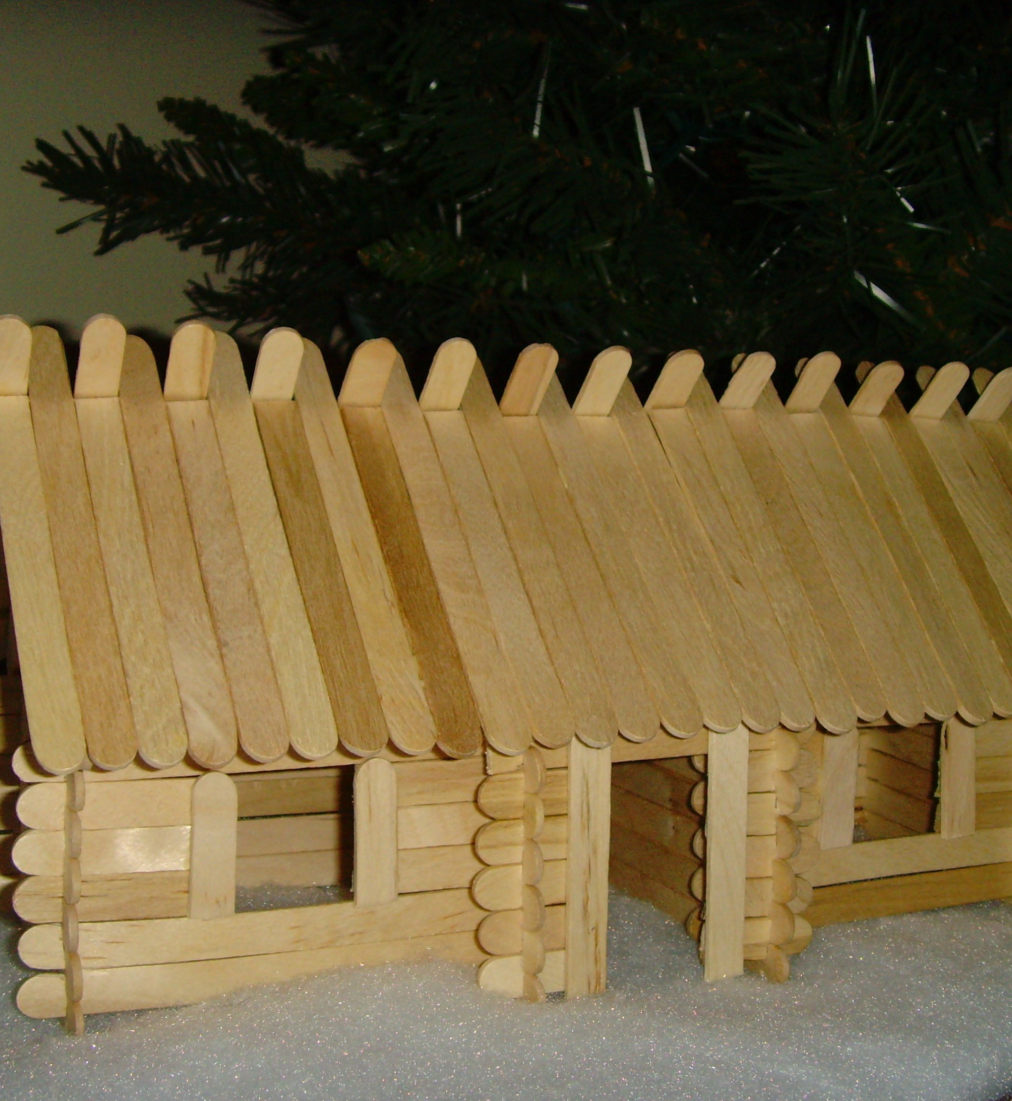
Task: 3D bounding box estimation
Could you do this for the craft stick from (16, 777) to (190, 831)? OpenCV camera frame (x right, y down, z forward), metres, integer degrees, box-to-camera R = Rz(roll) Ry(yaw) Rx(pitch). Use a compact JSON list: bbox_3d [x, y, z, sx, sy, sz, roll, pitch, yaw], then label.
[{"bbox_3d":[-0.083,0.054,0.359,0.044,0.010,0.002,1,3,-22],"label":"craft stick"}]

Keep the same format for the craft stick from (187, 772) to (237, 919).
[{"bbox_3d":[-0.064,0.065,0.365,0.010,0.033,0.002,1,3,-22],"label":"craft stick"}]

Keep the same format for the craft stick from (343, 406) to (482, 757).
[{"bbox_3d":[-0.021,0.004,0.353,0.010,0.094,0.002,-1,-38,-24],"label":"craft stick"}]

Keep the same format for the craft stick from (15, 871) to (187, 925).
[{"bbox_3d":[-0.077,0.069,0.332,0.042,0.010,0.002,-1,5,-24],"label":"craft stick"}]

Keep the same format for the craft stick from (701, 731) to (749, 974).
[{"bbox_3d":[0.048,0.064,0.362,0.010,0.061,0.002,-1,5,-24],"label":"craft stick"}]

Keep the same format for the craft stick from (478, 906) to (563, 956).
[{"bbox_3d":[0.007,0.079,0.347,0.028,0.010,0.002,-1,5,-24],"label":"craft stick"}]

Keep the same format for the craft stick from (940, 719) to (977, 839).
[{"bbox_3d":[0.113,0.056,0.414,0.010,0.032,0.002,-1,5,-24],"label":"craft stick"}]

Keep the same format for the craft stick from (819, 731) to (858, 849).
[{"bbox_3d":[0.086,0.061,0.428,0.010,0.032,0.002,0,3,-22],"label":"craft stick"}]

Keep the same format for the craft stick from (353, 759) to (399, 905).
[{"bbox_3d":[-0.028,0.060,0.351,0.010,0.032,0.002,-1,5,-24],"label":"craft stick"}]

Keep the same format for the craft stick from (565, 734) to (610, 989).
[{"bbox_3d":[0.019,0.072,0.378,0.010,0.061,0.002,-1,4,-22],"label":"craft stick"}]

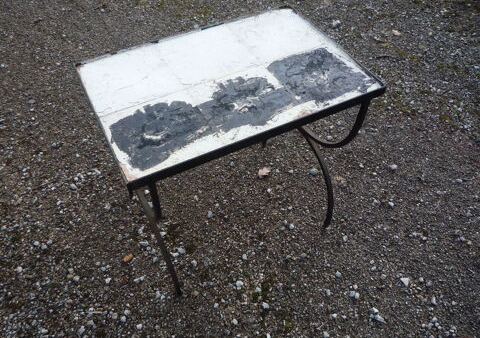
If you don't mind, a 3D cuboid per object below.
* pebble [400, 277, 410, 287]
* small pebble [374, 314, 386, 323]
[{"bbox_3d":[0.534,0.367,1.344,0.028,0.018,0.024,1,49,0],"label":"pebble"},{"bbox_3d":[0.427,0.456,1.265,0.034,0.015,0.018,34,56,26],"label":"small pebble"}]

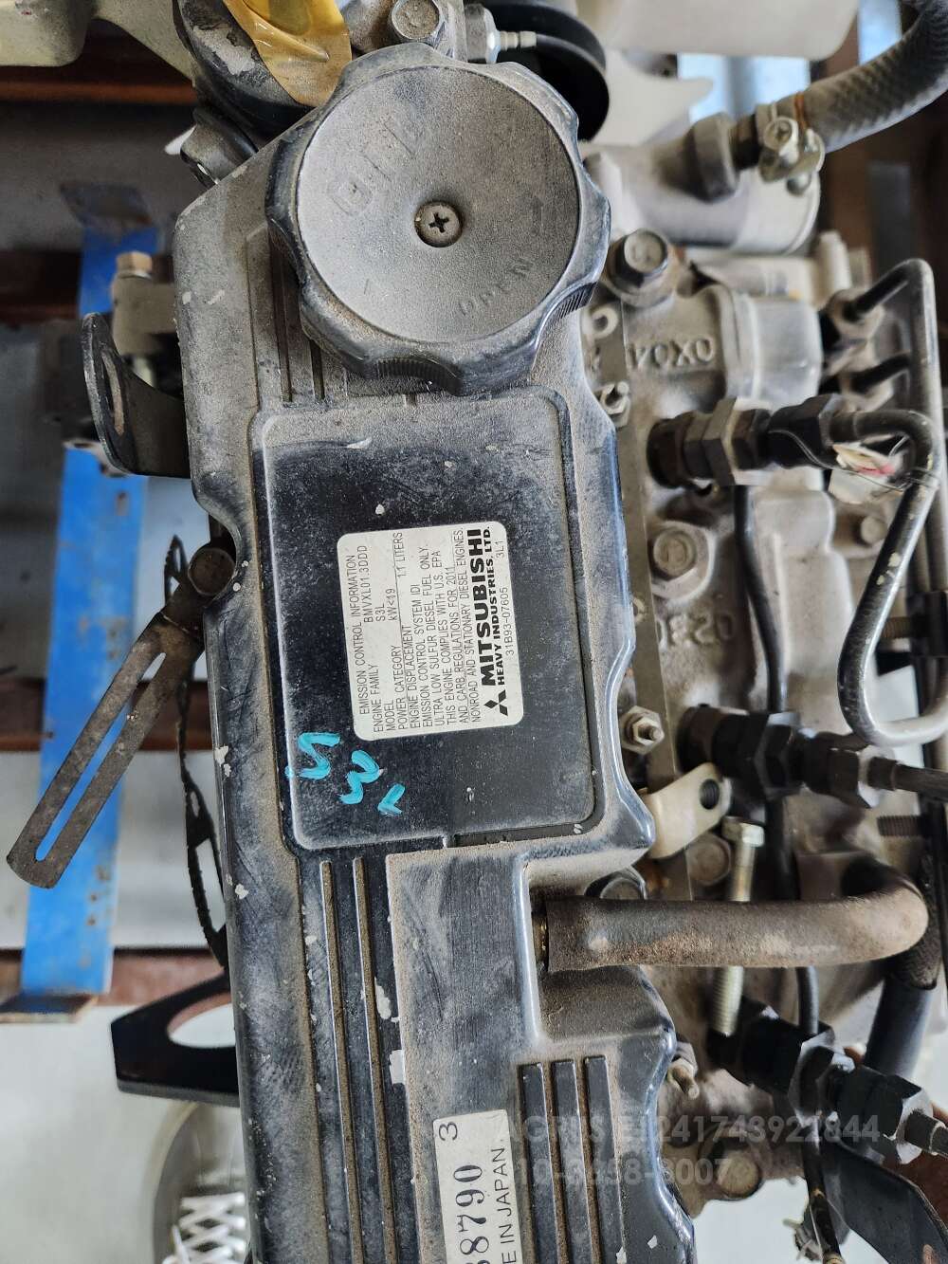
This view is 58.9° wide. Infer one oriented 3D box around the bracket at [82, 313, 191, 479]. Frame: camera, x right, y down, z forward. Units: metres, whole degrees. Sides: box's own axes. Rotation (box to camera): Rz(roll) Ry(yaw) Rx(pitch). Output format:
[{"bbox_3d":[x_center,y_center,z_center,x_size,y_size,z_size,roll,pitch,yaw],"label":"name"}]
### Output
[{"bbox_3d":[-0.089,-0.064,0.232,0.022,0.034,0.038,-5,88,-1],"label":"bracket"}]

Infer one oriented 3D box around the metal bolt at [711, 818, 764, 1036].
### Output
[{"bbox_3d":[0.074,0.083,0.238,0.011,0.011,0.059,8,80,1],"label":"metal bolt"}]

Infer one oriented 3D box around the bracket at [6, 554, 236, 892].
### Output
[{"bbox_3d":[-0.109,0.026,0.262,0.019,0.012,0.116,30,87,0],"label":"bracket"}]

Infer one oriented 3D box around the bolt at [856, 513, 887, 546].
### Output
[{"bbox_3d":[0.142,-0.036,0.300,0.011,0.009,0.011,-6,86,14],"label":"bolt"}]

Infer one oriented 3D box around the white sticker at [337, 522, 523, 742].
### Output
[{"bbox_3d":[-0.010,0.000,0.198,0.040,0.001,0.050,-4,88,-1],"label":"white sticker"}]

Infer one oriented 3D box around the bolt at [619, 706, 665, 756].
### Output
[{"bbox_3d":[0.047,0.027,0.229,0.013,0.018,0.013,-5,88,-1],"label":"bolt"}]

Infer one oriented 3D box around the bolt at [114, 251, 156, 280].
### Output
[{"bbox_3d":[-0.123,-0.133,0.305,0.013,0.013,0.011,-2,88,0],"label":"bolt"}]

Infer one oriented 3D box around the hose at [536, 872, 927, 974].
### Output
[{"bbox_3d":[0.067,0.076,0.225,0.101,0.034,0.020,-1,87,-1],"label":"hose"}]

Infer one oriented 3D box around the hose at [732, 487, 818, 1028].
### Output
[{"bbox_3d":[0.090,0.037,0.251,0.011,0.012,0.162,-7,88,-1],"label":"hose"}]

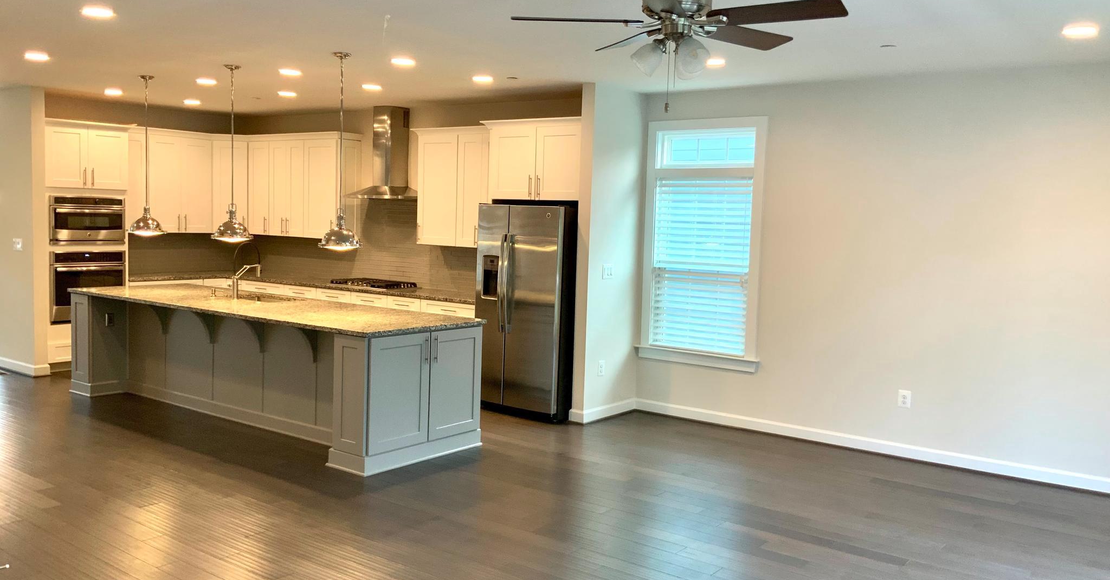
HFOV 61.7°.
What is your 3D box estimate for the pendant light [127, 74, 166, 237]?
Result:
[{"bbox_3d":[-3.417,-1.128,7.785,0.320,1.305,0.320,5,6,36],"label":"pendant light"}]

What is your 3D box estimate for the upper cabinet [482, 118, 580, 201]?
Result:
[{"bbox_3d":[-0.046,-1.093,7.974,1.040,0.664,0.630,5,5,37],"label":"upper cabinet"}]

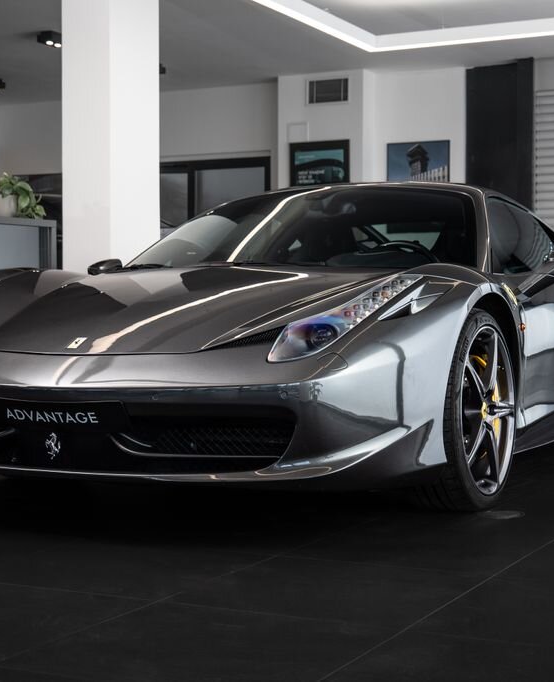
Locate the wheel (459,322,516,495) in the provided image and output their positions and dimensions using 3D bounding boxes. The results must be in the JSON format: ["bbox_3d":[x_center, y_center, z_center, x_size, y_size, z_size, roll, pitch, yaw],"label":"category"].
[{"bbox_3d":[0.590,0.218,4.205,0.210,0.540,0.540,1,2,27],"label":"wheel"}]

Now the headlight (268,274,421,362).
[{"bbox_3d":[0.218,-0.077,3.852,0.240,0.260,0.790,1,2,27],"label":"headlight"}]

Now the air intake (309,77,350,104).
[{"bbox_3d":[0.463,-2.259,11.842,0.410,0.215,0.030,1,2,27],"label":"air intake"}]

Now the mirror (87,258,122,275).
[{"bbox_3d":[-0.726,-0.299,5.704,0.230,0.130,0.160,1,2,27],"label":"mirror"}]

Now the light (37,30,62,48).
[{"bbox_3d":[-1.735,-2.344,10.191,0.140,0.085,0.240,1,2,27],"label":"light"}]

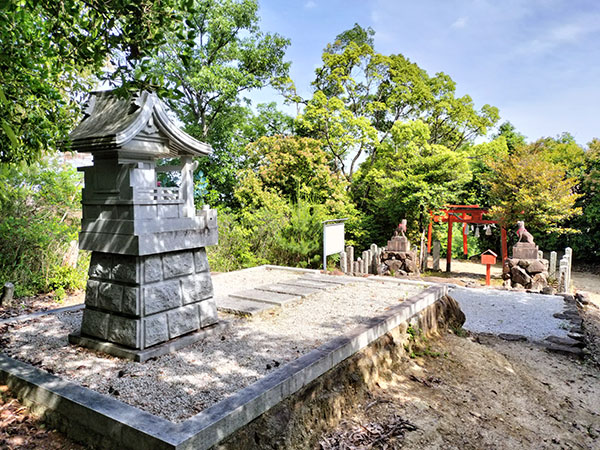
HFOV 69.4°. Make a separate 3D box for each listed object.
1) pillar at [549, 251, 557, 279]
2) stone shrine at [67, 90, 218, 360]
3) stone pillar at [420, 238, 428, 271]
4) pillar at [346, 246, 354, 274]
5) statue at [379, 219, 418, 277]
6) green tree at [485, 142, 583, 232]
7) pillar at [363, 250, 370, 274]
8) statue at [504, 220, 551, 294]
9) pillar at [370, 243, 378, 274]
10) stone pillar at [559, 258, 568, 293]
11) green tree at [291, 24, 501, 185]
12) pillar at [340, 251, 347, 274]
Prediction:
[{"bbox_3d":[6.410,1.028,11.000,0.150,0.710,0.150,2,4,25],"label":"pillar"},{"bbox_3d":[-1.524,-0.063,4.272,0.980,2.400,1.100,3,5,35],"label":"stone shrine"},{"bbox_3d":[3.412,0.838,11.900,0.160,0.820,0.160,2,4,25],"label":"stone pillar"},{"bbox_3d":[1.340,0.942,11.500,0.150,0.750,0.150,2,3,33],"label":"pillar"},{"bbox_3d":[2.592,0.605,11.400,0.900,1.500,0.800,2,3,33],"label":"statue"},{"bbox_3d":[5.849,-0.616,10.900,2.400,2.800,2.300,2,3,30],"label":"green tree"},{"bbox_3d":[1.780,1.004,11.600,0.150,0.650,0.150,2,3,33],"label":"pillar"},{"bbox_3d":[5.123,0.701,9.800,0.980,1.580,0.920,2,4,25],"label":"statue"},{"bbox_3d":[1.885,0.876,11.000,0.160,0.810,0.160,2,4,25],"label":"pillar"},{"bbox_3d":[5.827,1.124,9.600,0.150,0.740,0.150,2,4,25],"label":"stone pillar"},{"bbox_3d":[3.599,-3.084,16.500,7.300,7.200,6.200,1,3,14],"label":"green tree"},{"bbox_3d":[1.134,0.991,11.300,0.150,0.600,0.150,2,4,25],"label":"pillar"}]

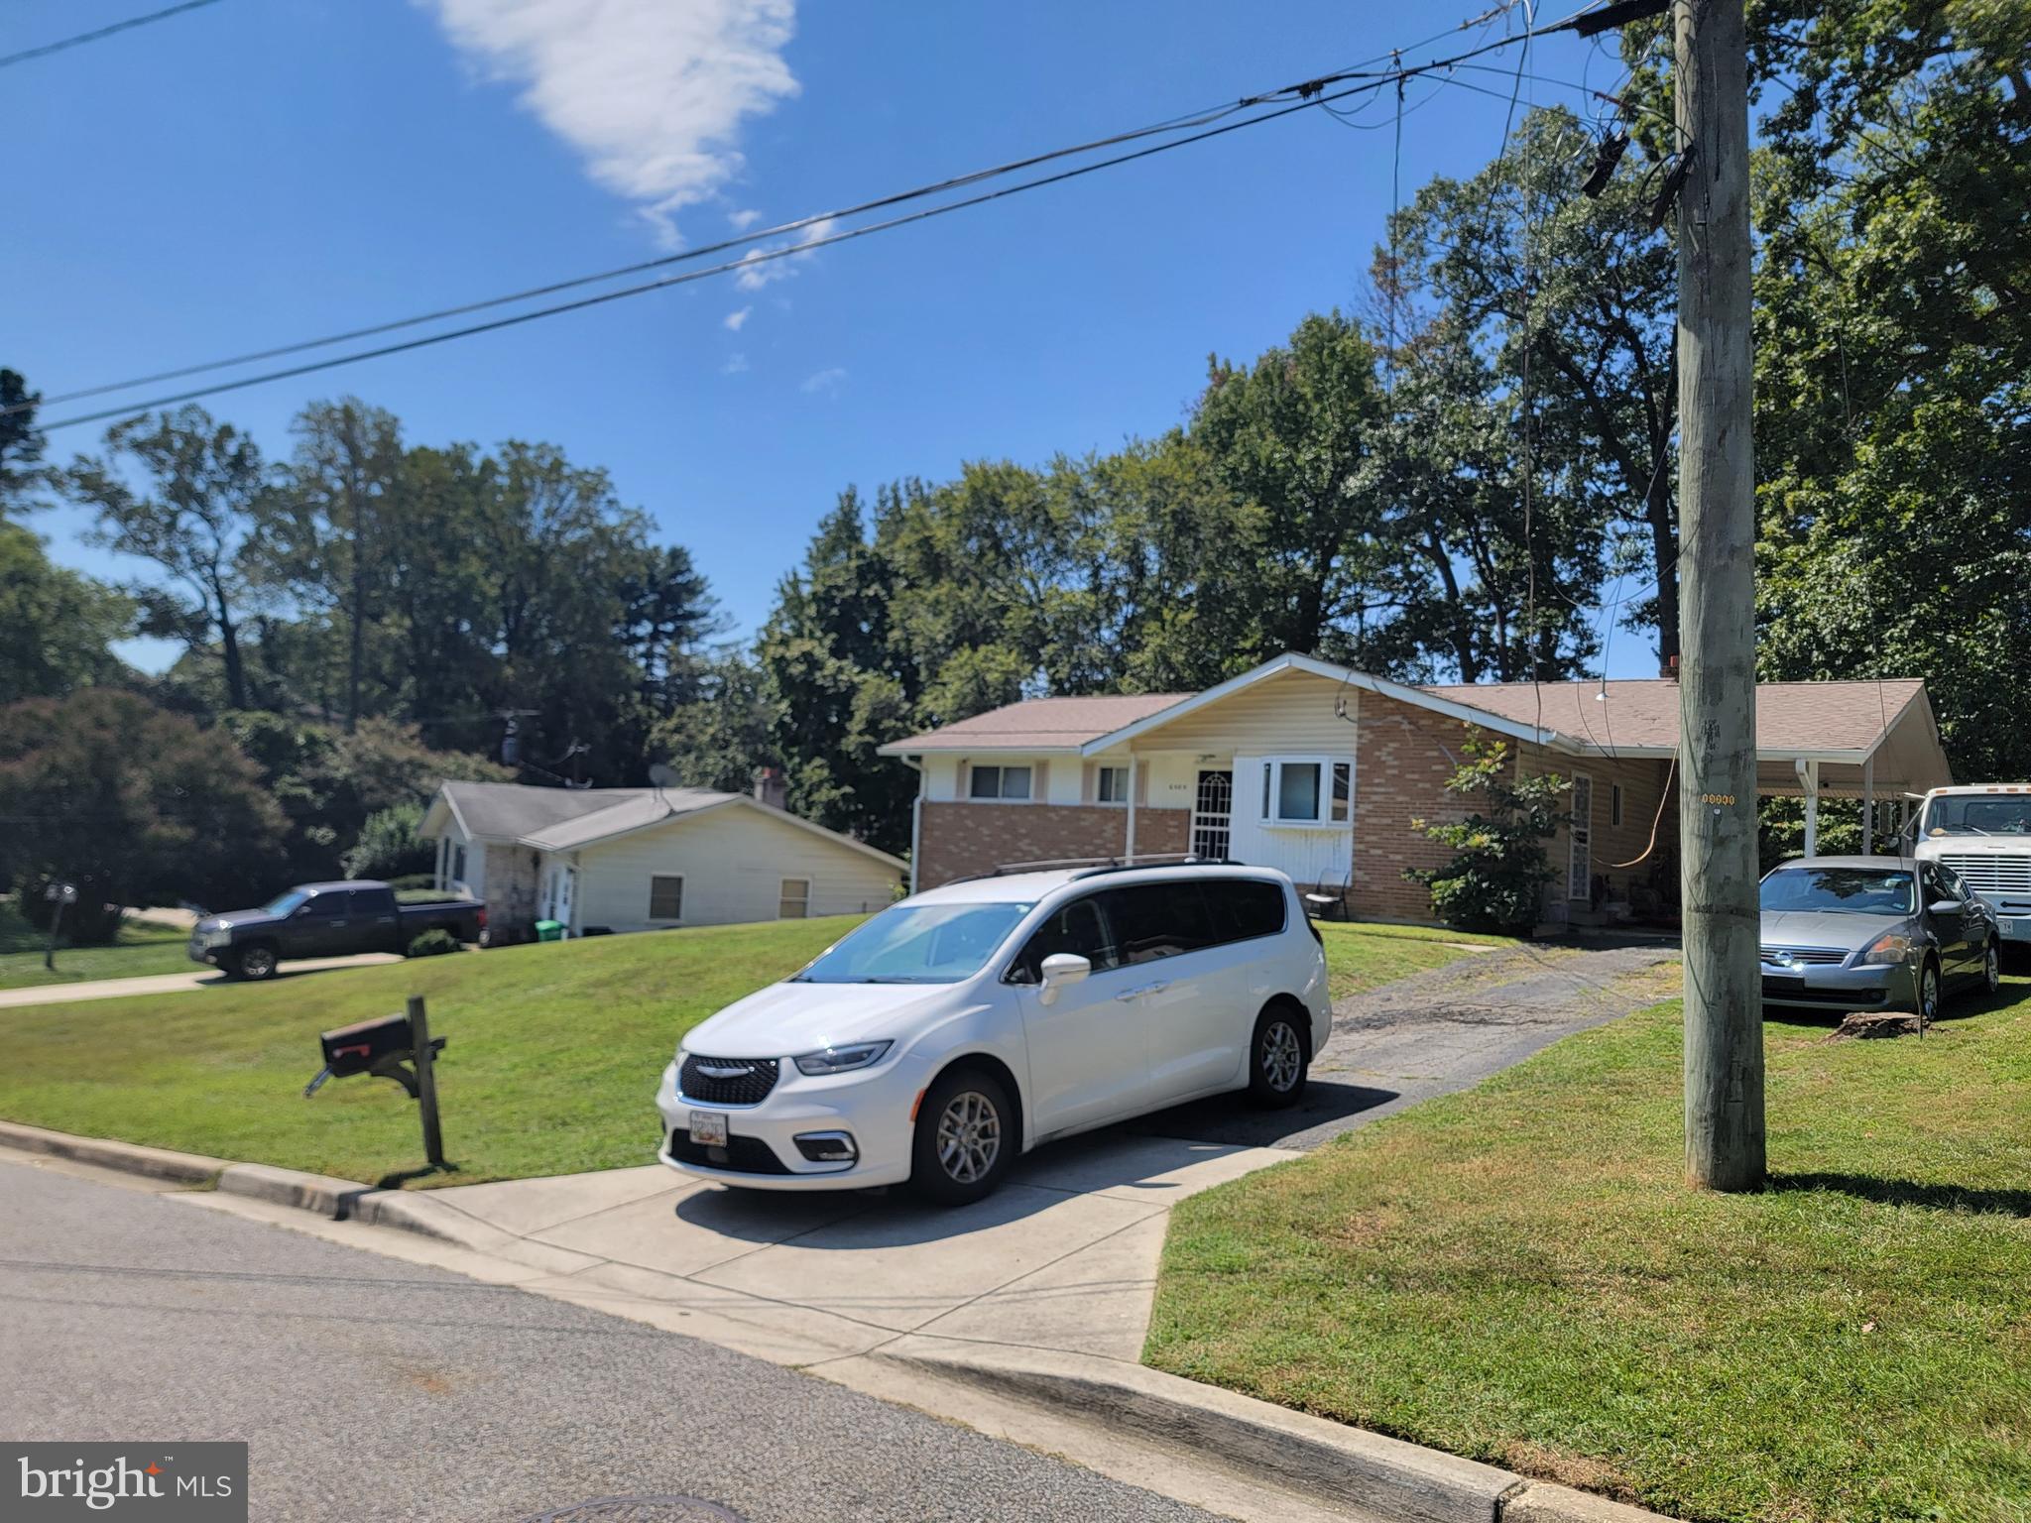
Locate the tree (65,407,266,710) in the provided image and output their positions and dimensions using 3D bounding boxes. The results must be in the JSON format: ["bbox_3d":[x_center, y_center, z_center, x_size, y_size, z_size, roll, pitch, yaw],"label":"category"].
[{"bbox_3d":[-42.807,-5.754,69.450,9.940,23.800,9.940,3,-3,0],"label":"tree"}]

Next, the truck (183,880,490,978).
[{"bbox_3d":[-15.174,3.729,31.743,5.850,1.890,2.080,3,-2,-42],"label":"truck"}]

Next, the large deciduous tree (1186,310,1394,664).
[{"bbox_3d":[9.249,-5.666,49.520,8.120,20.770,8.120,3,-3,0],"label":"large deciduous tree"}]

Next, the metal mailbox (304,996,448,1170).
[{"bbox_3d":[-4.337,2.249,9.528,1.000,1.200,0.240,-3,2,-42],"label":"metal mailbox"}]

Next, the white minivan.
[{"bbox_3d":[0.159,1.675,9.603,2.100,1.790,5.180,-6,-6,44],"label":"white minivan"}]

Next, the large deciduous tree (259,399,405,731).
[{"bbox_3d":[-34.584,-5.755,69.432,7.900,24.590,7.900,3,-3,0],"label":"large deciduous tree"}]

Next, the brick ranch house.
[{"bbox_3d":[6.689,0.641,28.829,19.590,4.840,12.170,0,-4,41],"label":"brick ranch house"}]

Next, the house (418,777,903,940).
[{"bbox_3d":[-11.642,3.168,44.208,11.300,4.650,14.000,4,-3,-31],"label":"house"}]

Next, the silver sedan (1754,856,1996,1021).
[{"bbox_3d":[8.182,1.682,13.640,1.870,1.470,4.820,-2,-4,44],"label":"silver sedan"}]

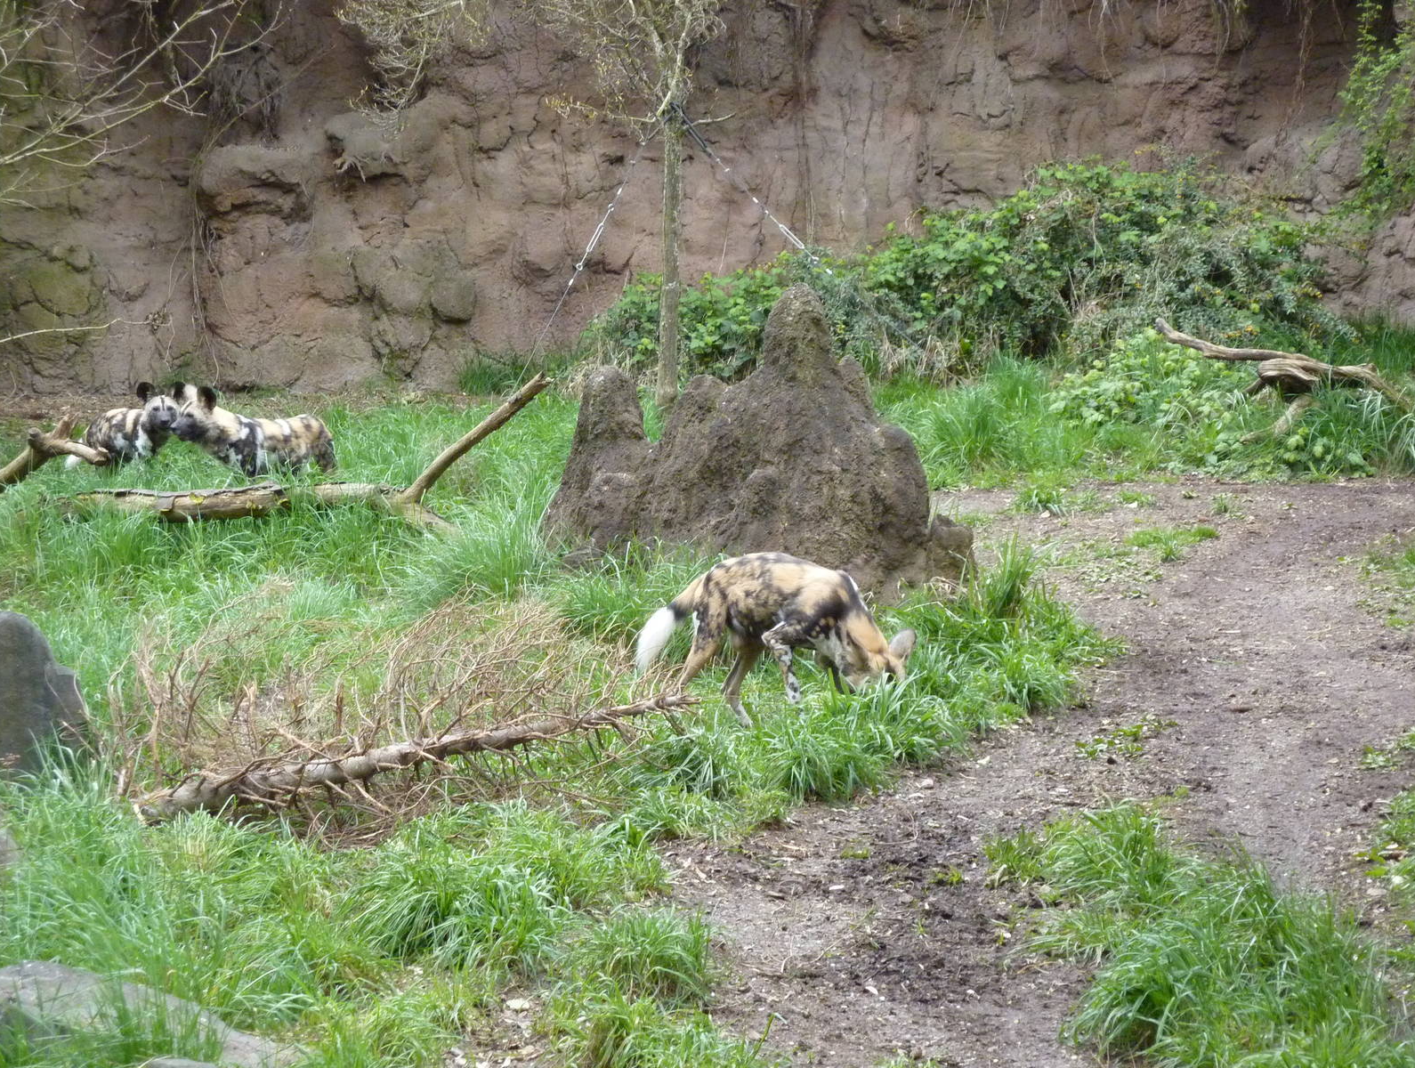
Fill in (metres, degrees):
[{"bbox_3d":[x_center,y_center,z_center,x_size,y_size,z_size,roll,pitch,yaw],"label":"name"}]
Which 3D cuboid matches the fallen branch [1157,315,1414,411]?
[{"bbox_3d":[3.570,-1.043,30.300,1.500,0.520,0.550,0,7,0],"label":"fallen branch"}]

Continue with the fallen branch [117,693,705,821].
[{"bbox_3d":[-1.127,0.866,18.900,2.320,0.330,0.350,-4,8,-29],"label":"fallen branch"}]

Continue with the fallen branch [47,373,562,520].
[{"bbox_3d":[-2.220,-0.460,26.800,2.700,0.800,0.550,0,7,0],"label":"fallen branch"}]

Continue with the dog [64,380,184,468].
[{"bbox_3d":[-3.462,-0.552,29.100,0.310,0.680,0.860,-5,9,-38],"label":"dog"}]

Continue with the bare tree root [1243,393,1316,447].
[{"bbox_3d":[3.494,-0.699,30.000,0.420,0.280,0.280,0,7,0],"label":"bare tree root"}]

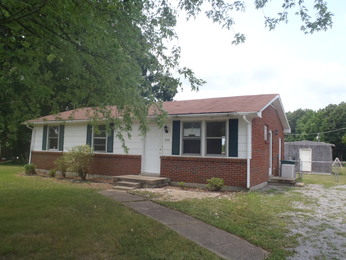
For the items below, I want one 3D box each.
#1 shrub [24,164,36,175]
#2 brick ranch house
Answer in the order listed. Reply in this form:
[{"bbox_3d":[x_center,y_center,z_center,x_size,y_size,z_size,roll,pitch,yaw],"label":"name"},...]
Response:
[{"bbox_3d":[-7.614,2.078,14.993,0.629,0.524,0.610,-1,-4,29],"label":"shrub"},{"bbox_3d":[-0.676,0.442,16.414,13.023,4.184,8.579,-1,-4,29],"label":"brick ranch house"}]

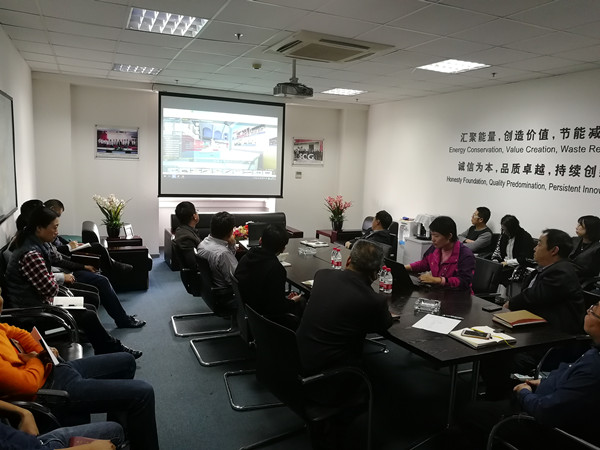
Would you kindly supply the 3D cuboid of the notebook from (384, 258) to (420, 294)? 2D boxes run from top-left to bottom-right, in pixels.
[{"bbox_3d":[0.808,0.338,3.370,0.310,0.200,0.320,0,8,-15],"label":"notebook"}]

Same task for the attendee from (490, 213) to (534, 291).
[{"bbox_3d":[2.329,0.451,5.256,0.730,1.090,0.480,-1,9,-25],"label":"attendee"}]

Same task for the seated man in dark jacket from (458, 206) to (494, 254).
[{"bbox_3d":[2.026,0.332,5.842,0.800,1.140,0.500,-1,8,-22],"label":"seated man in dark jacket"}]

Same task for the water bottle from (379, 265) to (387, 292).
[{"bbox_3d":[0.584,0.356,3.211,0.063,0.190,0.063,-1,9,-25],"label":"water bottle"}]

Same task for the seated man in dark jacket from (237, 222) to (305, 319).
[{"bbox_3d":[-0.123,0.593,3.502,0.750,1.210,0.550,-1,8,-19],"label":"seated man in dark jacket"}]

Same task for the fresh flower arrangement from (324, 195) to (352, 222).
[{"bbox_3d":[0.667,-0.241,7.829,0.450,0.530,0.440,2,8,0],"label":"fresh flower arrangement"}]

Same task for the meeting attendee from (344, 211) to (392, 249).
[{"bbox_3d":[0.708,0.404,5.196,0.900,1.180,0.580,2,8,0],"label":"meeting attendee"}]

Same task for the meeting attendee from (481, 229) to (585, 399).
[{"bbox_3d":[1.544,0.667,3.221,0.820,1.270,0.580,3,8,5],"label":"meeting attendee"}]

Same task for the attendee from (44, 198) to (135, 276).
[{"bbox_3d":[-2.257,0.337,4.853,0.950,1.180,0.550,-1,9,-24],"label":"attendee"}]

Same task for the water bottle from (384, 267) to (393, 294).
[{"bbox_3d":[0.651,0.396,3.388,0.062,0.196,0.062,-1,9,-24],"label":"water bottle"}]

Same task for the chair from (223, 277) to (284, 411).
[{"bbox_3d":[-0.247,0.724,3.302,0.570,0.880,0.550,-1,9,-25],"label":"chair"}]

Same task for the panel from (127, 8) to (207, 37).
[{"bbox_3d":[-1.085,-1.653,3.810,0.600,0.070,0.600,-1,9,-24],"label":"panel"}]

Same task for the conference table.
[{"bbox_3d":[0.391,0.755,3.712,1.000,0.755,3.150,-1,9,-25],"label":"conference table"}]

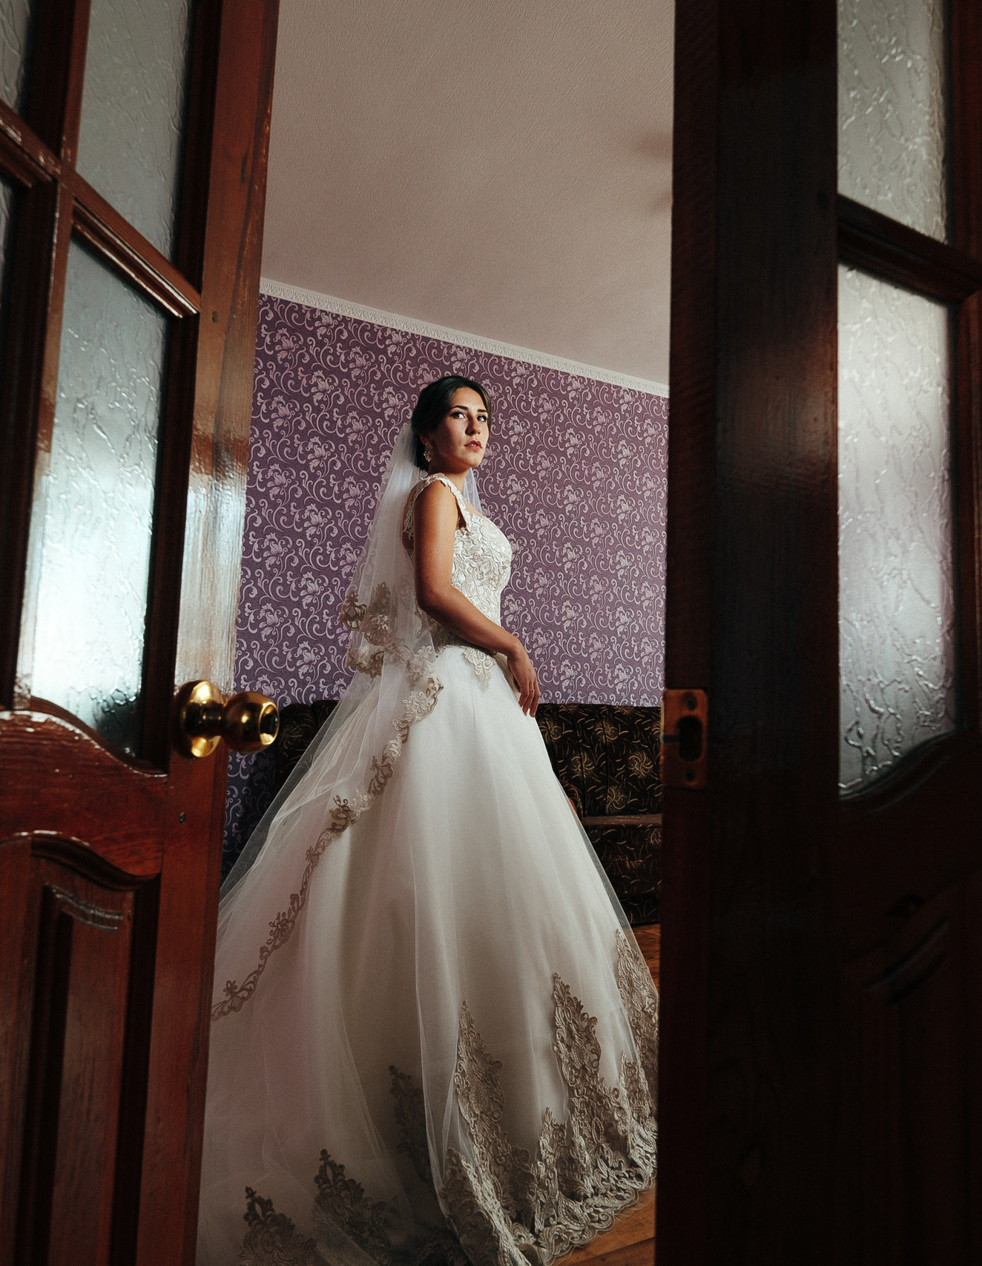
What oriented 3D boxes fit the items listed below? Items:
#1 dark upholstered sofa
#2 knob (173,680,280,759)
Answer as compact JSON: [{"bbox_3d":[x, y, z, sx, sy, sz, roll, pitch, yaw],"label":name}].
[{"bbox_3d":[0.142,0.781,3.623,2.100,0.920,0.880,5,-6,-26],"label":"dark upholstered sofa"},{"bbox_3d":[-0.208,0.071,0.633,0.068,0.063,0.063,1,-6,11],"label":"knob"}]

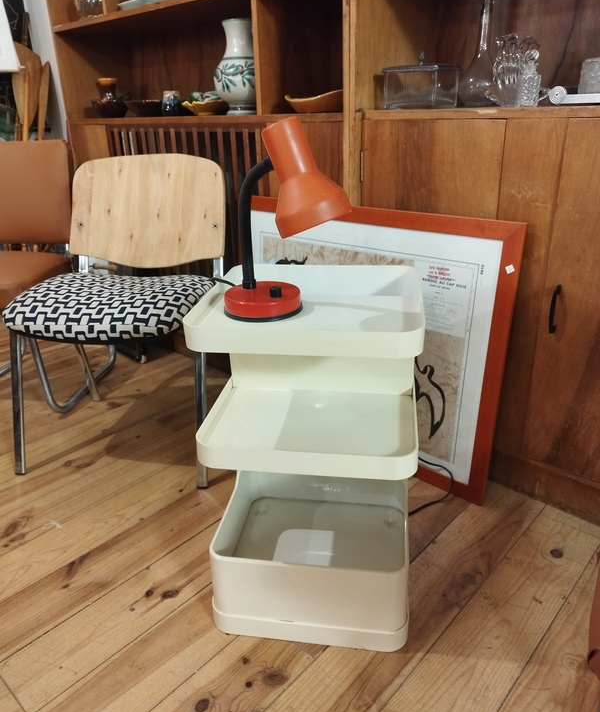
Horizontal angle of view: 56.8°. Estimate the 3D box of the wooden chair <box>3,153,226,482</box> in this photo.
[{"bbox_3d":[-0.495,-0.130,1.586,0.554,0.812,0.540,2,24,9],"label":"wooden chair"}]

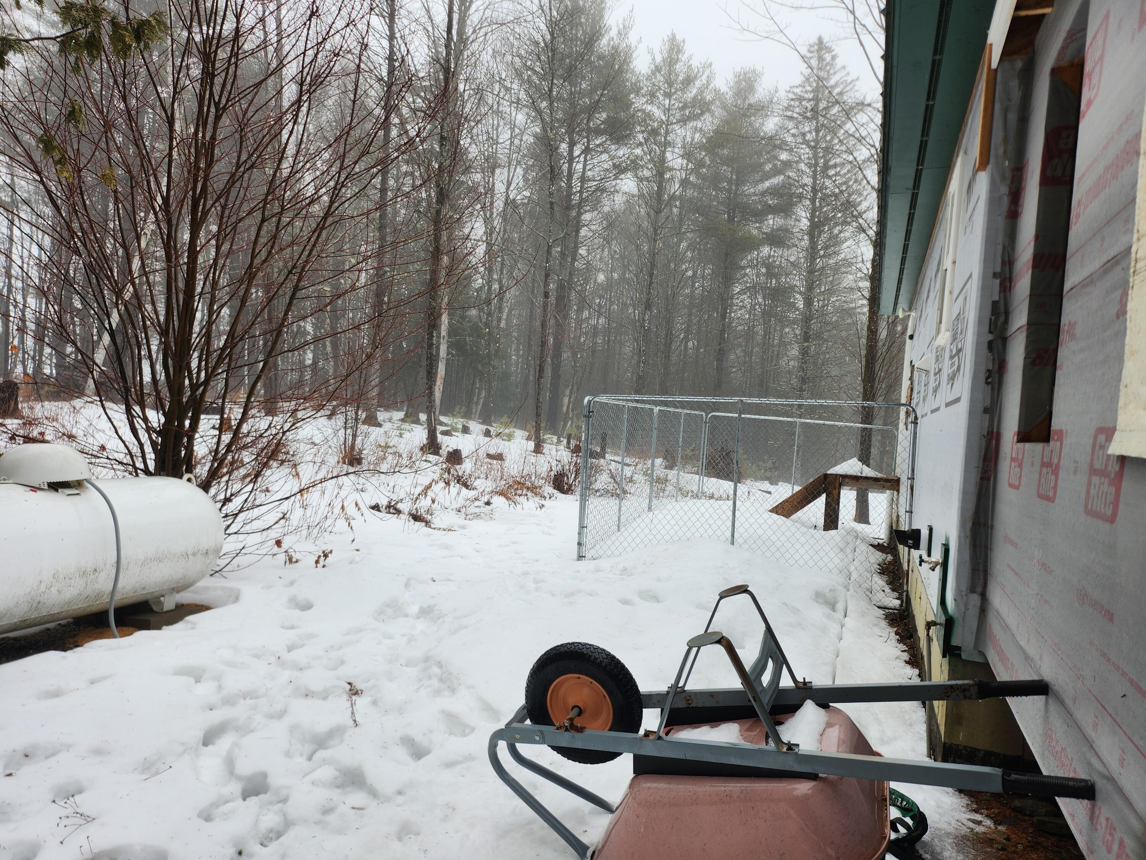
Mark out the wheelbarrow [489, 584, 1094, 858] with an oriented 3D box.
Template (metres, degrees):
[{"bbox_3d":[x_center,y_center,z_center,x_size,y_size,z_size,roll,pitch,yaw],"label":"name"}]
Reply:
[{"bbox_3d":[0.517,0.859,2.317,1.614,0.686,0.660,-12,2,22],"label":"wheelbarrow"}]

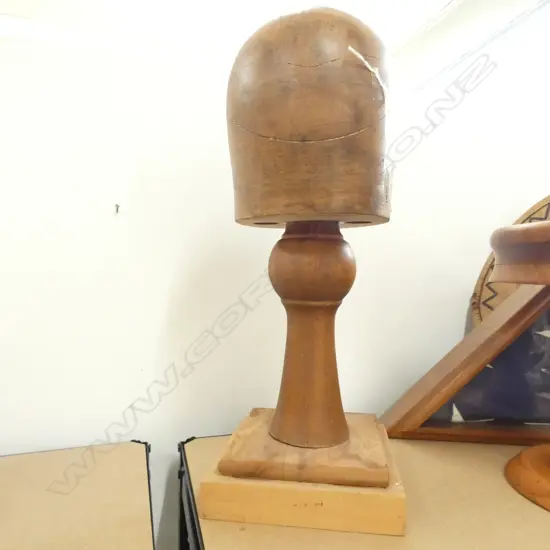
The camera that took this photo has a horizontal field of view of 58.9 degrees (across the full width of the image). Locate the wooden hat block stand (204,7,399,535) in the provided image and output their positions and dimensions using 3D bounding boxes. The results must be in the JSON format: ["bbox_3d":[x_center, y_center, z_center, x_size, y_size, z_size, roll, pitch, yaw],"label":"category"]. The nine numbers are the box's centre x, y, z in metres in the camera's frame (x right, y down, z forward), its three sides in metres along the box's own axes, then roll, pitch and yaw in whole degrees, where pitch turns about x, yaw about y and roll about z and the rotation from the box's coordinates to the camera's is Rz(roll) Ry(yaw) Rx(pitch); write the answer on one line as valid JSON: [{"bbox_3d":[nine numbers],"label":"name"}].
[{"bbox_3d":[0.044,-0.033,0.583,0.198,0.554,0.225,1,0,8],"label":"wooden hat block stand"}]

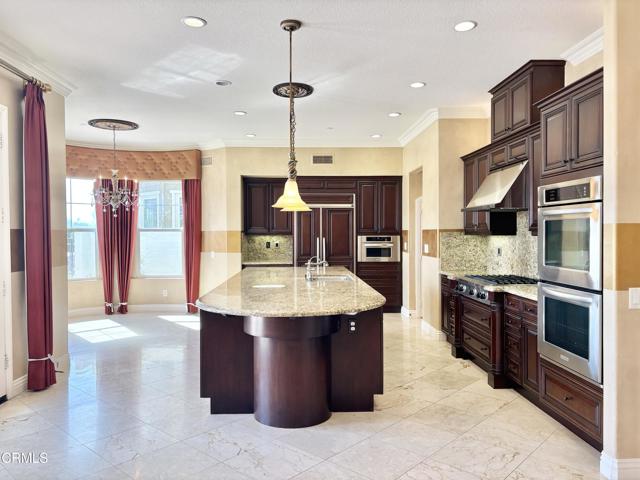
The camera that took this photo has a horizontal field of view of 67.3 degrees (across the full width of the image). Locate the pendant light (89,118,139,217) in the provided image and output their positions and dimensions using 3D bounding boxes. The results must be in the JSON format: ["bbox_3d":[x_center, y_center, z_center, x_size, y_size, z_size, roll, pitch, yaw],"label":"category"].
[{"bbox_3d":[-3.050,-1.024,7.118,0.700,1.370,0.690,0,1,-3],"label":"pendant light"}]

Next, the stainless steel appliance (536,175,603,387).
[{"bbox_3d":[1.965,0.239,3.313,0.620,1.280,0.765,0,1,-3],"label":"stainless steel appliance"}]

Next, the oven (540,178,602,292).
[{"bbox_3d":[1.957,-0.038,3.285,0.600,0.712,0.765,0,1,-3],"label":"oven"}]

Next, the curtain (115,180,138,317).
[{"bbox_3d":[-3.335,0.073,8.337,0.407,2.429,0.180,-1,1,-13],"label":"curtain"}]

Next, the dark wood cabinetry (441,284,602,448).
[{"bbox_3d":[1.945,0.897,4.655,0.660,0.900,3.480,0,1,-3],"label":"dark wood cabinetry"}]

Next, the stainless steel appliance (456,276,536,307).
[{"bbox_3d":[1.857,0.470,4.866,0.660,0.220,0.920,0,1,-3],"label":"stainless steel appliance"}]

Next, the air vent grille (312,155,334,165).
[{"bbox_3d":[0.050,-1.397,8.396,0.345,0.148,0.040,0,1,-3],"label":"air vent grille"}]

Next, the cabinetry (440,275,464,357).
[{"bbox_3d":[1.919,0.853,5.891,0.710,0.880,1.170,0,1,-3],"label":"cabinetry"}]

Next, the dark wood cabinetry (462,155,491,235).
[{"bbox_3d":[2.124,-0.597,6.113,0.340,1.050,0.920,0,1,-3],"label":"dark wood cabinetry"}]

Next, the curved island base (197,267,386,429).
[{"bbox_3d":[-0.245,0.875,5.048,1.450,0.890,3.820,0,1,-3],"label":"curved island base"}]

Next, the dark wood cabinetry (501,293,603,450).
[{"bbox_3d":[2.042,0.894,3.615,0.670,0.870,1.350,0,1,-3],"label":"dark wood cabinetry"}]

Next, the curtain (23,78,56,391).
[{"bbox_3d":[-2.598,-0.026,4.460,0.170,2.795,0.350,0,1,-3],"label":"curtain"}]

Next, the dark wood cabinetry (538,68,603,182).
[{"bbox_3d":[2.021,-0.729,3.303,0.715,0.605,0.840,0,1,-3],"label":"dark wood cabinetry"}]

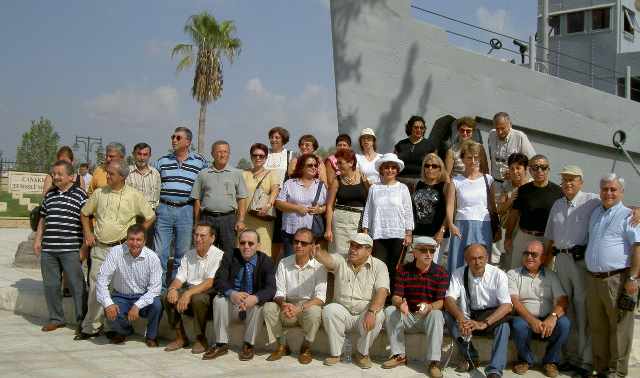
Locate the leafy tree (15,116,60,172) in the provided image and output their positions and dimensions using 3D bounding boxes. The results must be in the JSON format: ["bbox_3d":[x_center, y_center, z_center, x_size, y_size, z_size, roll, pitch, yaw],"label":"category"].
[{"bbox_3d":[-11.753,-1.269,30.000,1.850,3.400,1.850,1,1,0],"label":"leafy tree"}]

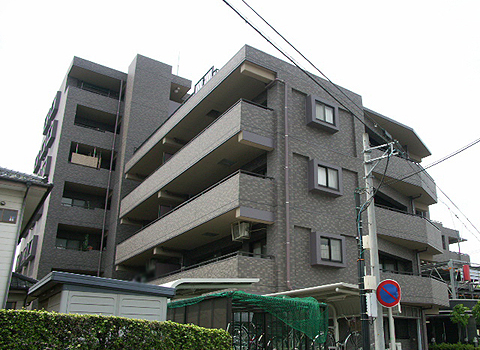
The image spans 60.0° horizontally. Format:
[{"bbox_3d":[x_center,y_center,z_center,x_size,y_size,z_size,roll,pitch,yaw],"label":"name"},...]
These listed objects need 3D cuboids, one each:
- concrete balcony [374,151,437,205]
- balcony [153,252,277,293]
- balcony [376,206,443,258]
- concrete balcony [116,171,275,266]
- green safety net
[{"bbox_3d":[8.030,0.033,20.765,5.908,1.360,1.333,18,-27,-36],"label":"concrete balcony"},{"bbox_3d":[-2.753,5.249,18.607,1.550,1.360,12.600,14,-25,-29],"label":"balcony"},{"bbox_3d":[7.989,2.695,19.693,5.908,1.360,1.333,18,-27,-36],"label":"balcony"},{"bbox_3d":[-3.112,2.791,20.281,1.550,1.360,14.100,14,-25,-29],"label":"concrete balcony"},{"bbox_3d":[0.178,2.730,7.679,2.000,0.800,2.100,14,-25,-29],"label":"green safety net"}]

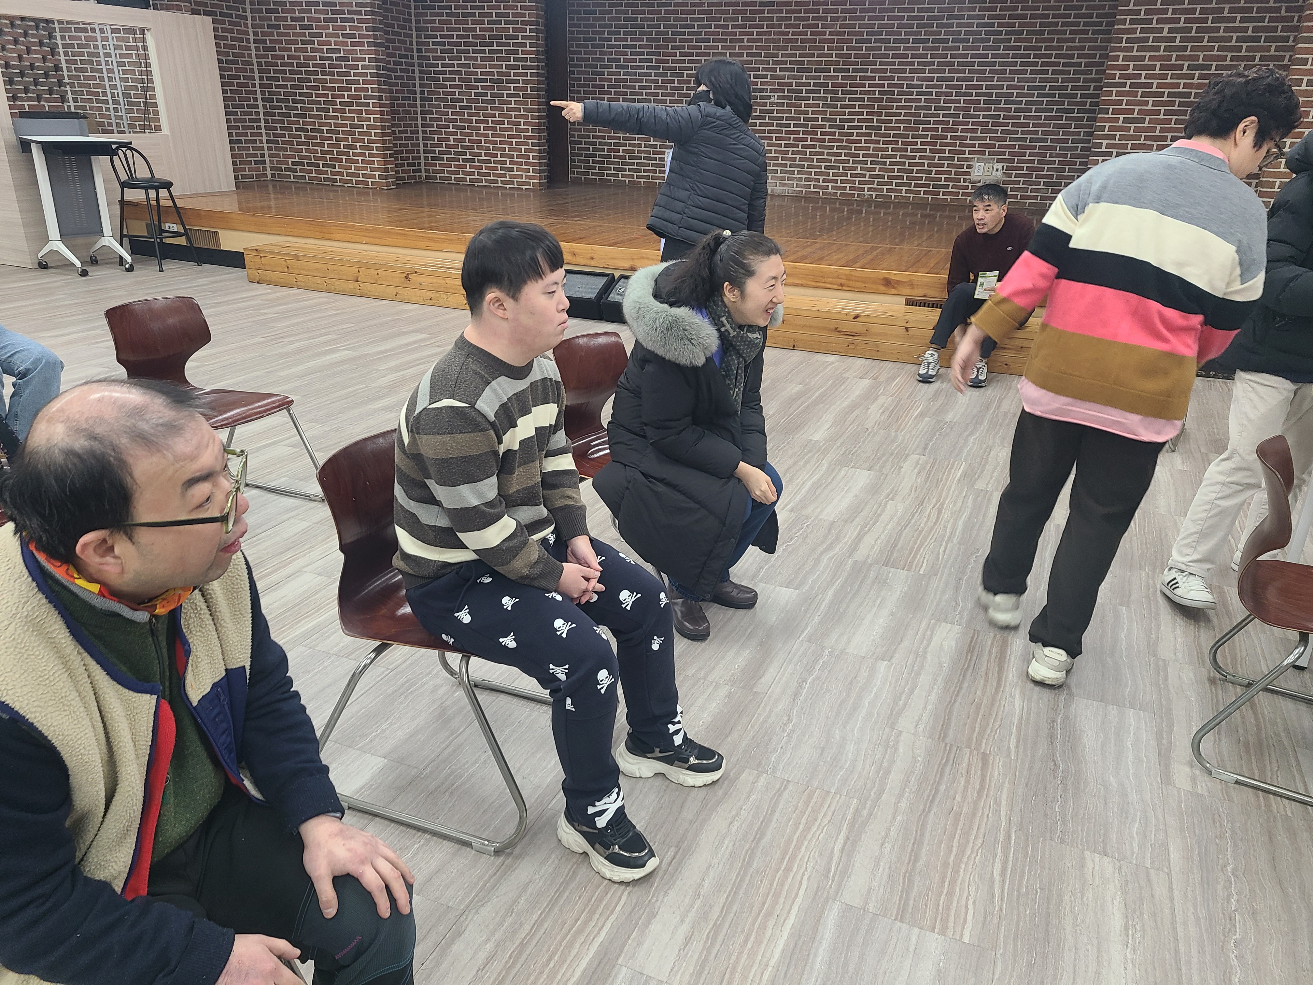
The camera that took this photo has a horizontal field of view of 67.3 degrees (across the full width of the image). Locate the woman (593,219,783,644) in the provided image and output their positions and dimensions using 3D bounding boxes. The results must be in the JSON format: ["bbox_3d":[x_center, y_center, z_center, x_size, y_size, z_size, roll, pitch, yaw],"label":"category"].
[{"bbox_3d":[0.082,-0.193,2.863,0.604,1.118,0.534,16,25,32],"label":"woman"}]

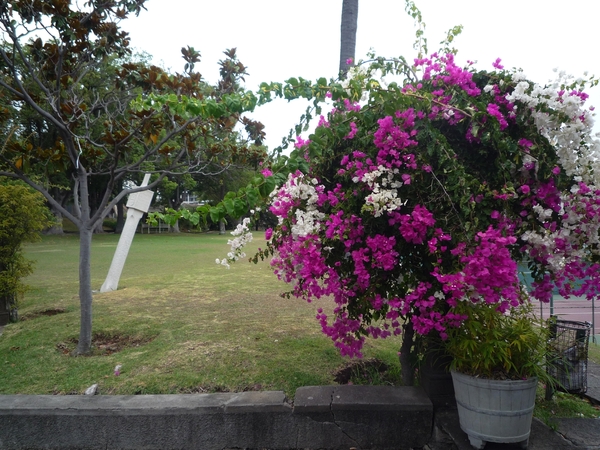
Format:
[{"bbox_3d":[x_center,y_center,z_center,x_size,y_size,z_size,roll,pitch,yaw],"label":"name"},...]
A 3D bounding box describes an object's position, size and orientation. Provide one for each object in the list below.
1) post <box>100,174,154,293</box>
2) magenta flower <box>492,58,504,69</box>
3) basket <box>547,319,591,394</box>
[{"bbox_3d":[-3.178,0.165,8.030,0.300,2.330,0.300,14,-5,38],"label":"post"},{"bbox_3d":[1.832,-1.491,4.000,0.100,0.100,0.090,0,-1,25],"label":"magenta flower"},{"bbox_3d":[2.667,1.300,4.300,0.360,0.650,0.360,-1,-1,32],"label":"basket"}]

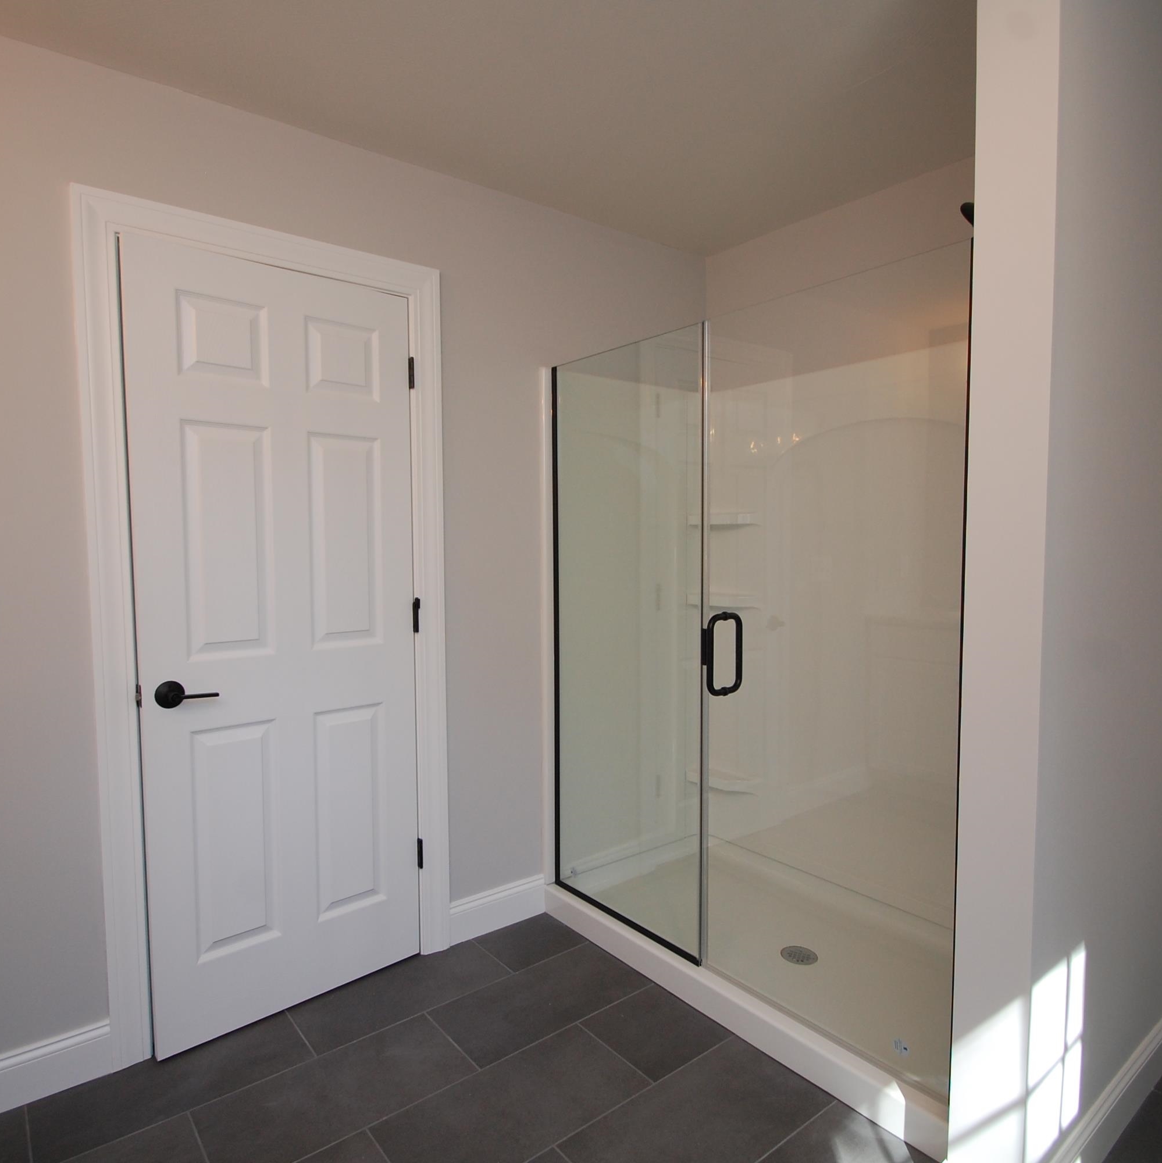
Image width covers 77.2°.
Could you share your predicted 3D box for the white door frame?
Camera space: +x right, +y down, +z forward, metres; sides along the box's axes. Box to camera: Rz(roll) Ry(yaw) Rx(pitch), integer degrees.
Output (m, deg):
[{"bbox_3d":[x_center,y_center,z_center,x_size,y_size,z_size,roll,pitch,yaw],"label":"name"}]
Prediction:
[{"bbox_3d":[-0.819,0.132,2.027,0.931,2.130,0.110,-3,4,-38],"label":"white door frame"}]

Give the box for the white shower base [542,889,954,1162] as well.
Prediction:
[{"bbox_3d":[0.661,1.118,2.247,0.835,0.106,1.520,-3,4,-38],"label":"white shower base"}]

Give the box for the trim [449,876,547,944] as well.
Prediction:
[{"bbox_3d":[-0.270,1.107,2.451,0.379,0.140,0.025,-3,4,-38],"label":"trim"}]

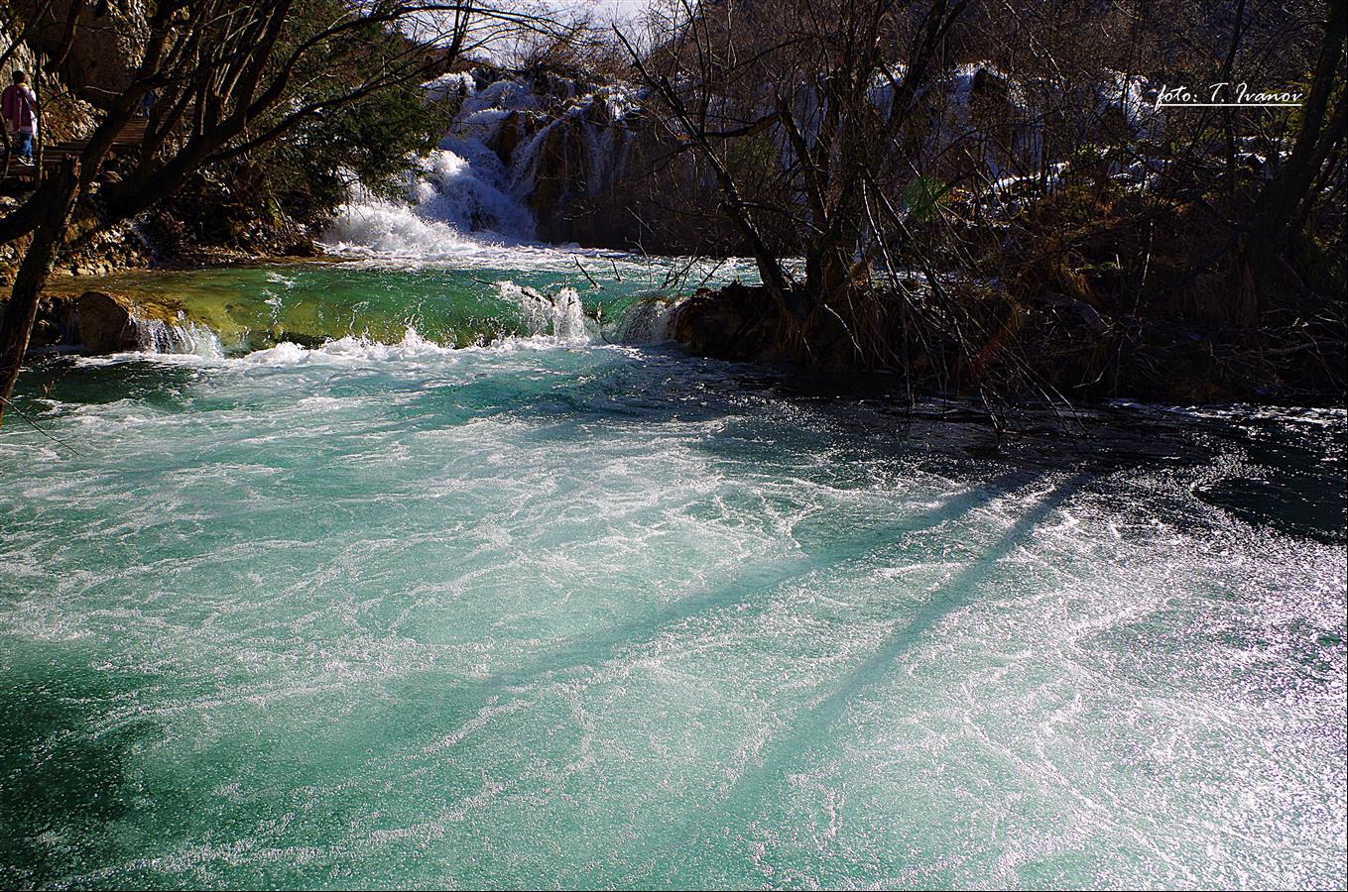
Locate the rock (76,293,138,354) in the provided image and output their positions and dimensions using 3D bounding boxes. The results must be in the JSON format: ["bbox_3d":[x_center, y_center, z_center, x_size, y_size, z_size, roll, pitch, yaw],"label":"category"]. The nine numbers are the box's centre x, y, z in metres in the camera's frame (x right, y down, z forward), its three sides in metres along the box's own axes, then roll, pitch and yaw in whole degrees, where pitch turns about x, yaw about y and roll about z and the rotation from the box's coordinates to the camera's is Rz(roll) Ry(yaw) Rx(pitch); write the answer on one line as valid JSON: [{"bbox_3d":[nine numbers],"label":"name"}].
[{"bbox_3d":[-6.752,-1.459,12.000,0.720,0.720,0.620,-4,16,-14],"label":"rock"}]

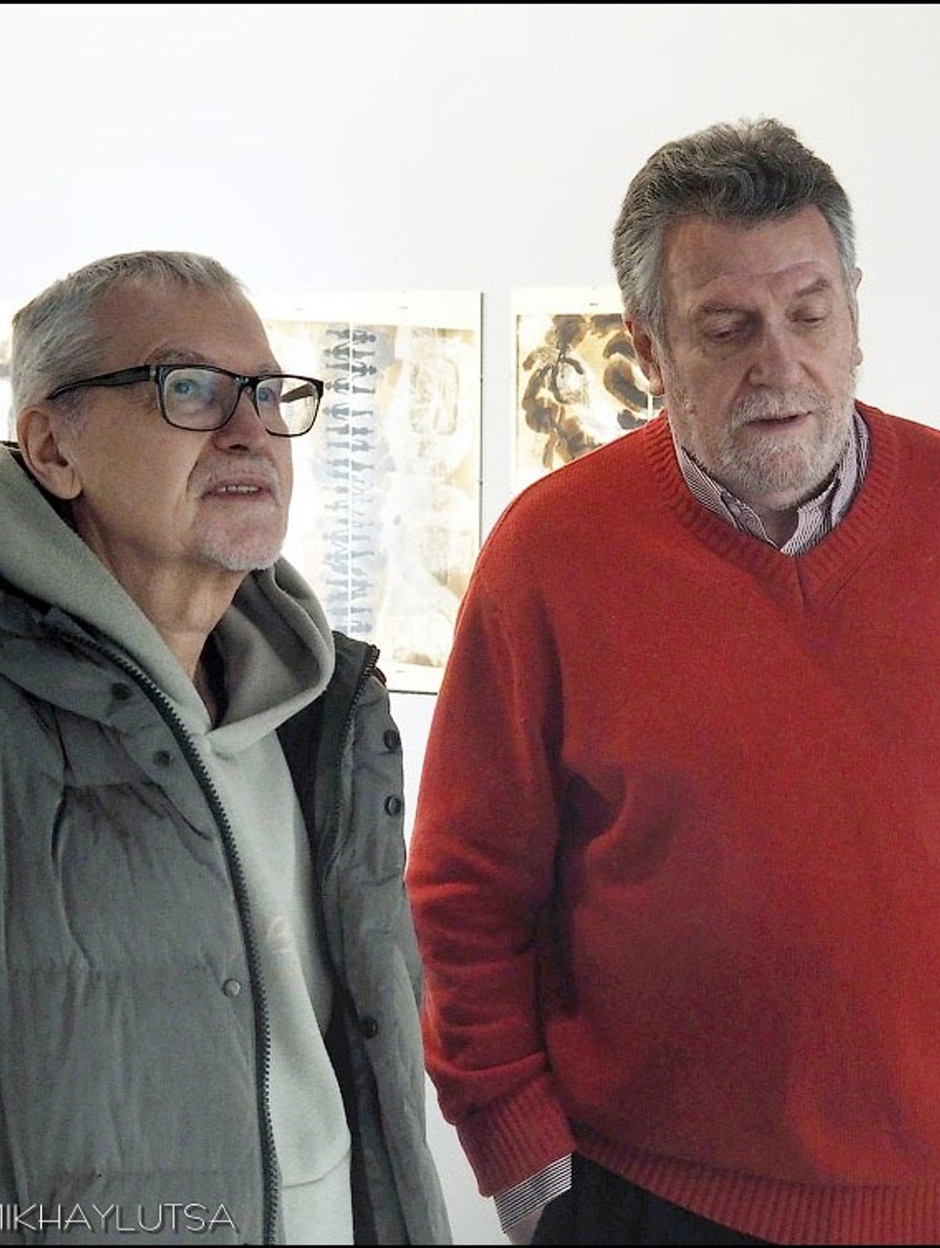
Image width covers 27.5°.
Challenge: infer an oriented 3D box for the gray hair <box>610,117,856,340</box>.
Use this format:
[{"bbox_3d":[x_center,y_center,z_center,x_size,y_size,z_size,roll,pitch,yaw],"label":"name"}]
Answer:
[{"bbox_3d":[0.203,-0.296,1.470,0.180,0.190,0.205,-7,10,-8],"label":"gray hair"}]

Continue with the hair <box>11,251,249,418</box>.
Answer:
[{"bbox_3d":[-0.255,-0.210,1.430,0.190,0.155,0.165,-2,1,43],"label":"hair"}]

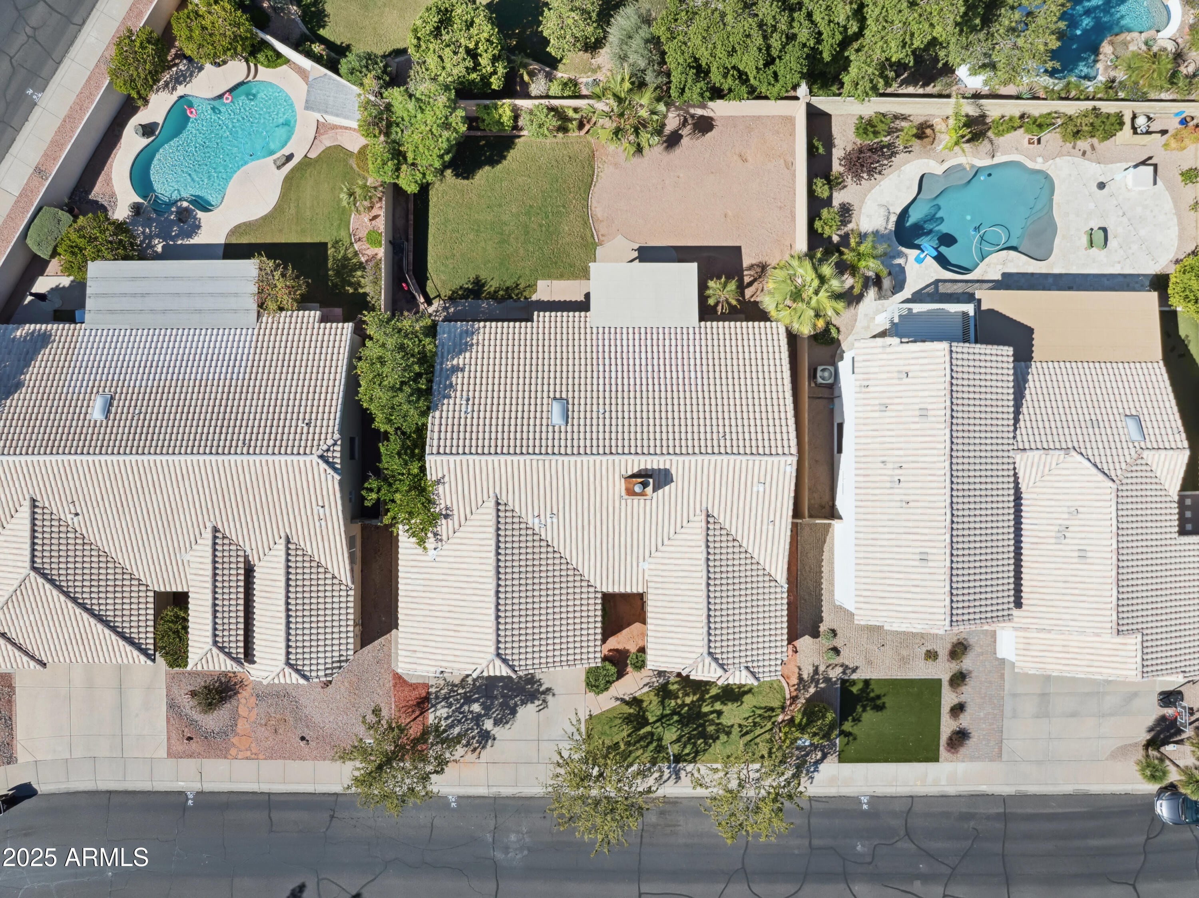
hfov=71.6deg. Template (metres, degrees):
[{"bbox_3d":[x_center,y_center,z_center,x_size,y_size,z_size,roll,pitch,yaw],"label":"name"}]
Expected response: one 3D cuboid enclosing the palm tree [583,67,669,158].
[{"bbox_3d":[1.238,-16.694,42.000,4.352,4.000,4.450,0,90,0],"label":"palm tree"}]

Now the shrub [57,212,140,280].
[{"bbox_3d":[-25.600,-10.300,42.450,3.600,3.100,3.200,0,90,0],"label":"shrub"}]

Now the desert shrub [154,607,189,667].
[{"bbox_3d":[-21.859,9.717,43.000,2.040,2.000,3.269,0,90,0],"label":"desert shrub"}]

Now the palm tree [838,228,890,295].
[{"bbox_3d":[13.580,-9.610,43.200,2.600,2.700,3.200,0,90,0],"label":"palm tree"}]

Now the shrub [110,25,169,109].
[{"bbox_3d":[-23.612,-19.628,42.600,2.709,2.800,3.977,0,90,0],"label":"shrub"}]

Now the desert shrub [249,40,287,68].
[{"bbox_3d":[-17.393,-20.651,43.450,2.061,1.100,1.478,0,90,0],"label":"desert shrub"}]

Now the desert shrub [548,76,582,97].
[{"bbox_3d":[-1.830,-18.850,43.500,1.720,1.000,1.150,0,90,0],"label":"desert shrub"}]

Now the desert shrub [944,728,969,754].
[{"bbox_3d":[18.752,15.376,43.700,1.155,0.600,1.314,0,90,0],"label":"desert shrub"}]

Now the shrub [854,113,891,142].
[{"bbox_3d":[14.400,-17.030,43.900,1.850,1.400,1.500,0,90,0],"label":"shrub"}]

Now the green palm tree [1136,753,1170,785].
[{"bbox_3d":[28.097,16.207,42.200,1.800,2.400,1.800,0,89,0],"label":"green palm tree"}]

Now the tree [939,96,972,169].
[{"bbox_3d":[18.150,-16.120,43.200,1.800,2.800,3.500,0,90,0],"label":"tree"}]

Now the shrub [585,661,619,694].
[{"bbox_3d":[0.134,11.951,43.350,1.736,1.300,1.723,0,90,0],"label":"shrub"}]

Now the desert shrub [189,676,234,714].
[{"bbox_3d":[-20.510,13.020,43.950,2.200,1.300,1.850,0,90,0],"label":"desert shrub"}]

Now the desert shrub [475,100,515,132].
[{"bbox_3d":[-5.400,-16.900,43.000,2.050,2.000,1.400,0,90,0],"label":"desert shrub"}]

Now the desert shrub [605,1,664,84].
[{"bbox_3d":[1.862,-20.604,42.400,3.200,3.200,4.010,0,90,0],"label":"desert shrub"}]

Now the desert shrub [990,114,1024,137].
[{"bbox_3d":[21.376,-16.960,43.625,1.632,0.750,1.170,0,90,0],"label":"desert shrub"}]

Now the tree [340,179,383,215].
[{"bbox_3d":[-12.460,-13.170,43.700,2.150,1.800,1.850,0,90,0],"label":"tree"}]

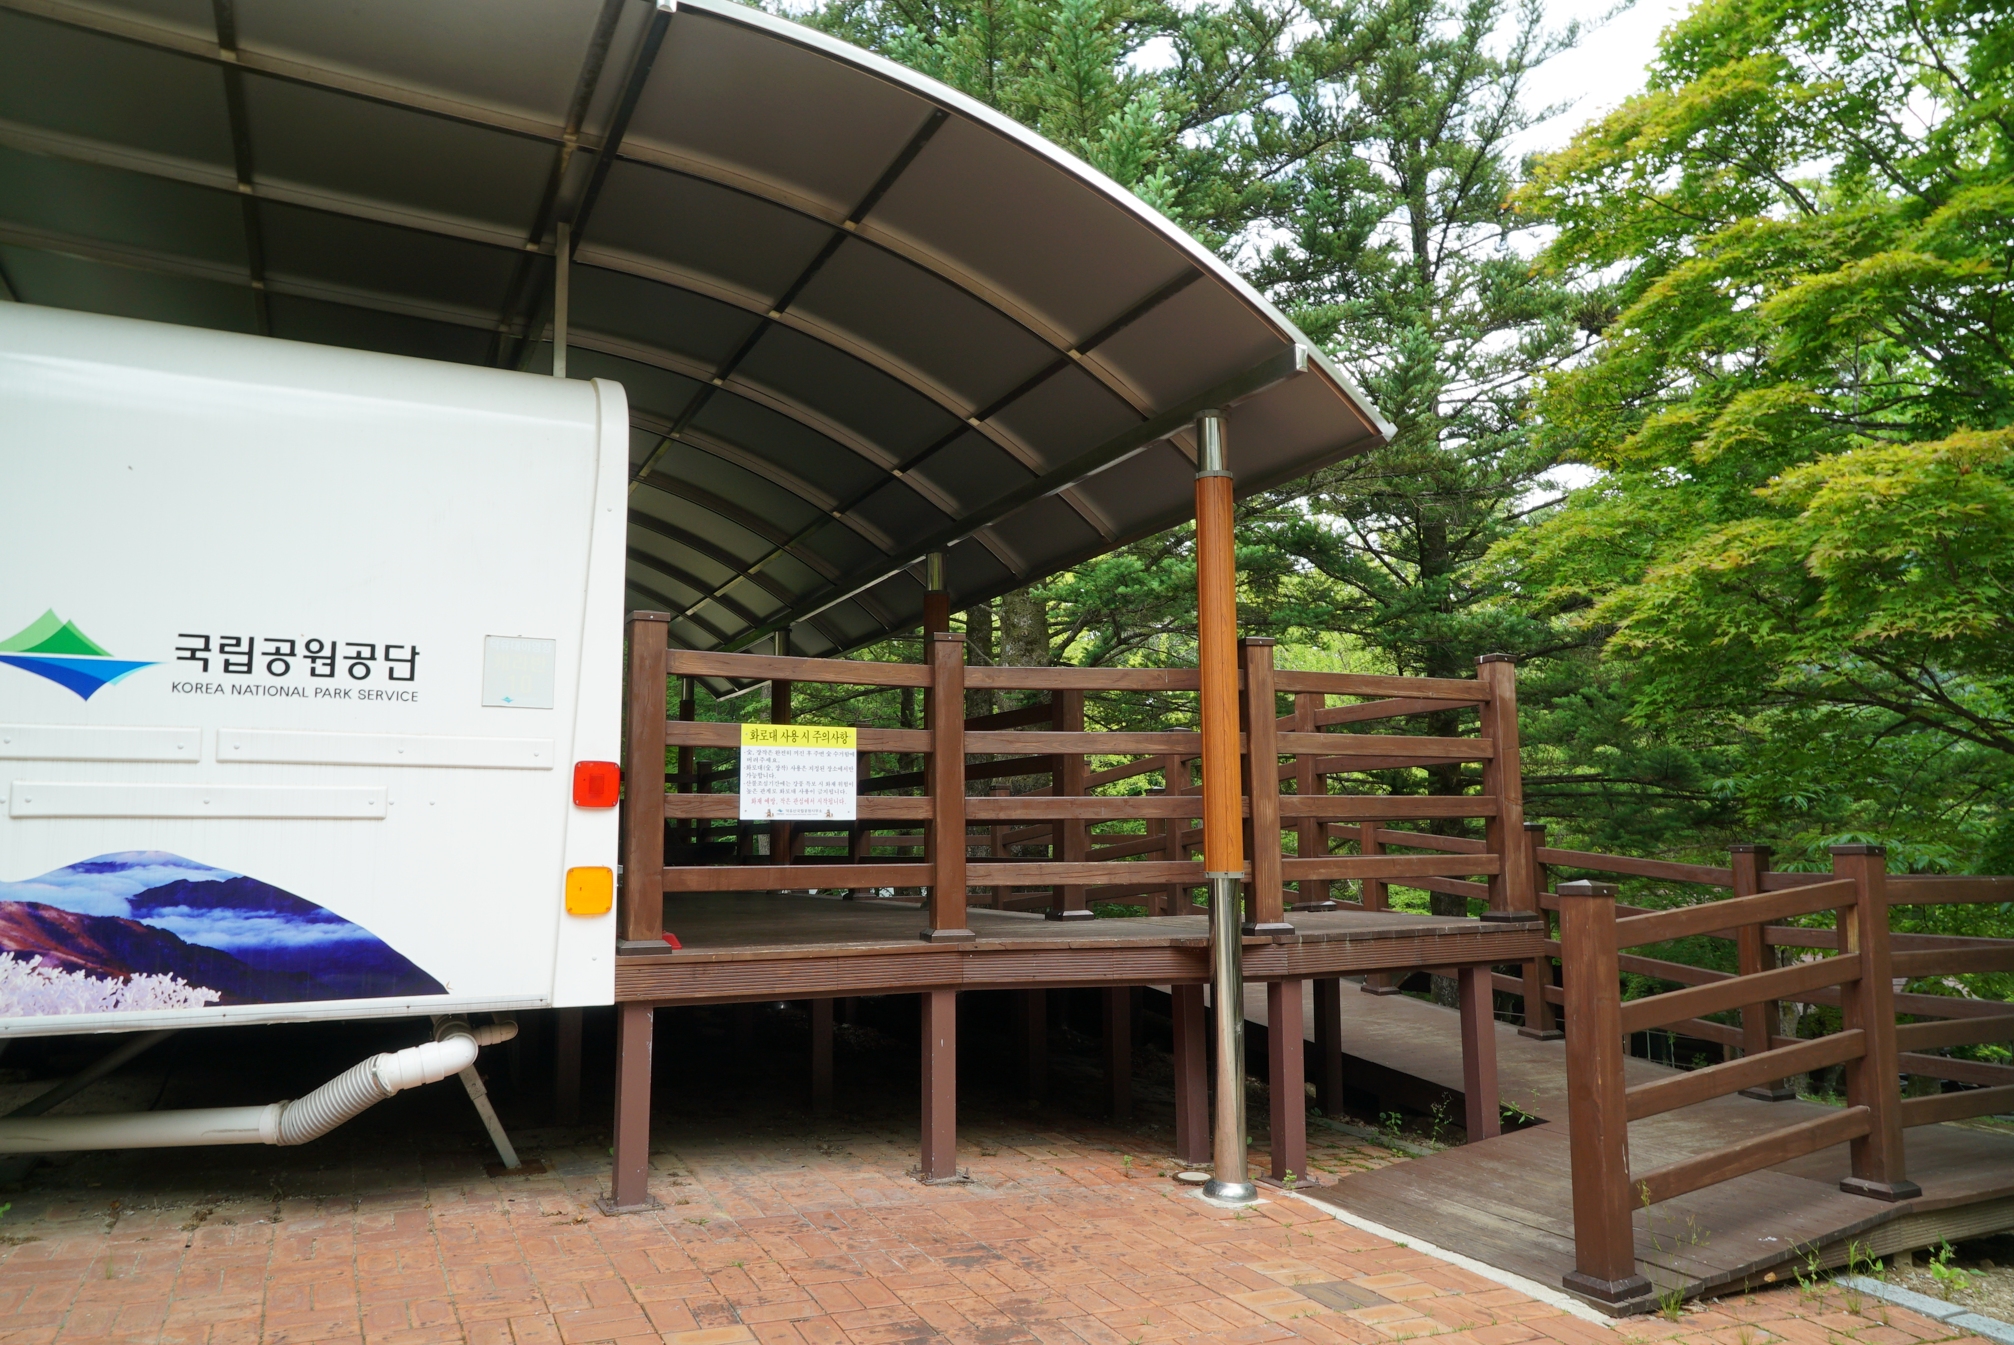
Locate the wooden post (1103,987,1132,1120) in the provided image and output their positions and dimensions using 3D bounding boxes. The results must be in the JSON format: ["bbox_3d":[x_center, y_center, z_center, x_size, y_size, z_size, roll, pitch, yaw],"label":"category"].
[{"bbox_3d":[0.535,1.770,6.626,0.110,0.800,0.110,3,-7,-27],"label":"wooden post"}]

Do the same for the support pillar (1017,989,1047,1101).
[{"bbox_3d":[0.127,1.797,6.941,0.110,0.781,0.110,3,-7,-27],"label":"support pillar"}]

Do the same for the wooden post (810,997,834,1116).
[{"bbox_3d":[-0.874,1.705,6.348,0.110,0.712,0.110,3,-7,-27],"label":"wooden post"}]

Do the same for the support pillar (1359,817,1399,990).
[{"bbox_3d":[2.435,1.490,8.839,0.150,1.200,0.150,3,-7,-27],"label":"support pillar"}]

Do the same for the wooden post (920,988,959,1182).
[{"bbox_3d":[-0.262,1.591,5.239,0.110,0.732,0.110,3,-7,-27],"label":"wooden post"}]

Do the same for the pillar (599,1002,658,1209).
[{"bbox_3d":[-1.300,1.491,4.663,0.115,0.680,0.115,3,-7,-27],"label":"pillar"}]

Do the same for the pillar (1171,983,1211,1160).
[{"bbox_3d":[0.791,1.672,5.727,0.110,0.802,0.110,3,-7,-27],"label":"pillar"}]

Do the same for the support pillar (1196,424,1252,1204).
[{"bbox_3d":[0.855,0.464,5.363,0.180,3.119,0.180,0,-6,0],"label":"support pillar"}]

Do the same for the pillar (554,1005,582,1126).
[{"bbox_3d":[-1.908,1.624,5.858,0.110,0.644,0.110,3,-7,-27],"label":"pillar"}]

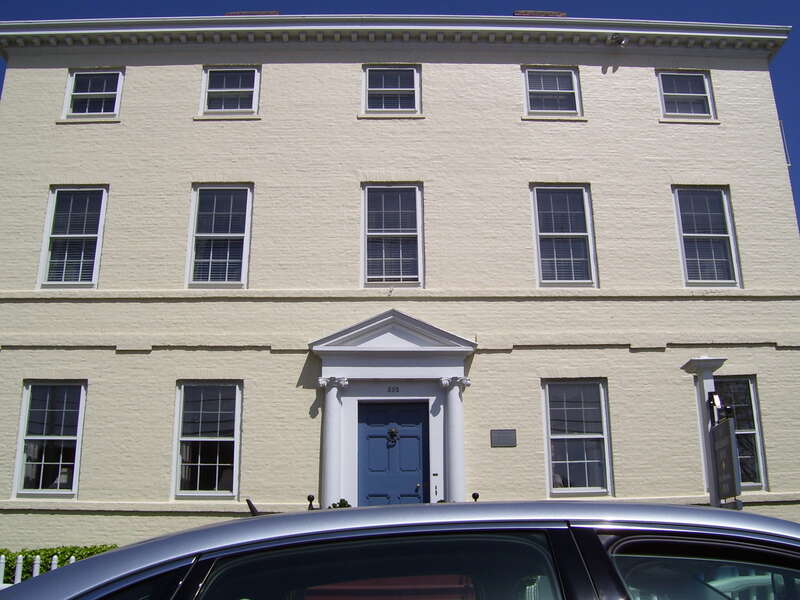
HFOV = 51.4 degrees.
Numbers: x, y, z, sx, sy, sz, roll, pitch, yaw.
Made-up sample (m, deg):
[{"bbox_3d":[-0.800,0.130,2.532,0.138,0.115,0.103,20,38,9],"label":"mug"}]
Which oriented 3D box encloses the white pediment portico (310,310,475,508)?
[{"bbox_3d":[-0.105,1.998,12.867,2.660,3.760,0.480,0,-18,-1],"label":"white pediment portico"}]

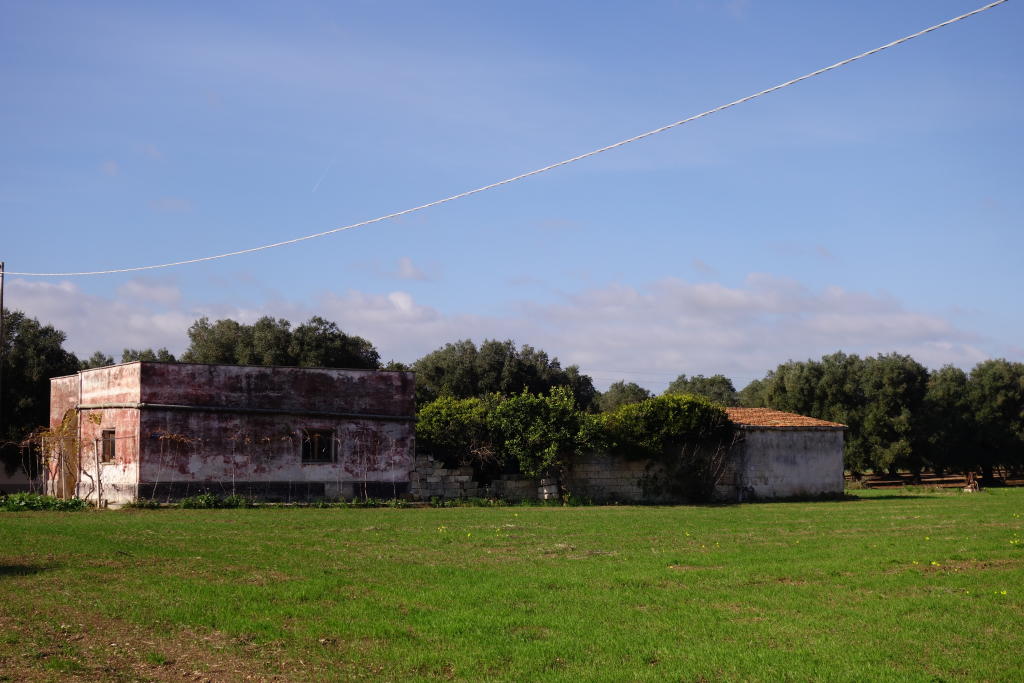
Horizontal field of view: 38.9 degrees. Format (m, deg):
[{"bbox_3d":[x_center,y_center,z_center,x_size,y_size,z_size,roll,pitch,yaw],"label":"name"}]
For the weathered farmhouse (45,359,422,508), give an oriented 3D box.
[{"bbox_3d":[-11.520,3.830,58.160,10.750,4.950,12.200,3,-6,-31],"label":"weathered farmhouse"}]

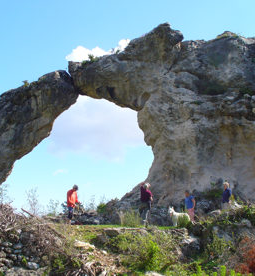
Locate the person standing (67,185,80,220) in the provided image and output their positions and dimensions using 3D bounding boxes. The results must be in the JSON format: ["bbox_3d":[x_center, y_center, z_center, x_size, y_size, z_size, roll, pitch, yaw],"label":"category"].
[{"bbox_3d":[-2.261,2.797,16.500,0.500,1.660,0.500,-5,-12,23],"label":"person standing"}]

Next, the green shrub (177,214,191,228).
[{"bbox_3d":[2.242,3.265,15.500,0.550,0.570,0.500,0,-11,0],"label":"green shrub"}]

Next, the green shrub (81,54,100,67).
[{"bbox_3d":[-2.000,-4.190,21.300,0.950,0.650,0.700,0,-11,0],"label":"green shrub"}]

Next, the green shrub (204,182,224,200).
[{"bbox_3d":[4.259,2.634,19.400,1.050,0.880,0.850,0,-11,0],"label":"green shrub"}]

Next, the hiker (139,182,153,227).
[{"bbox_3d":[0.749,2.662,15.700,0.480,1.730,0.520,8,-14,-36],"label":"hiker"}]

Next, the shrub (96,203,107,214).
[{"bbox_3d":[-1.208,3.288,18.300,0.570,0.580,0.500,0,-11,0],"label":"shrub"}]

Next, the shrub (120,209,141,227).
[{"bbox_3d":[0.119,3.148,15.600,0.860,0.740,0.700,0,-11,0],"label":"shrub"}]

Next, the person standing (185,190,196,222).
[{"bbox_3d":[2.878,3.175,18.000,0.380,1.600,0.500,8,-14,-36],"label":"person standing"}]

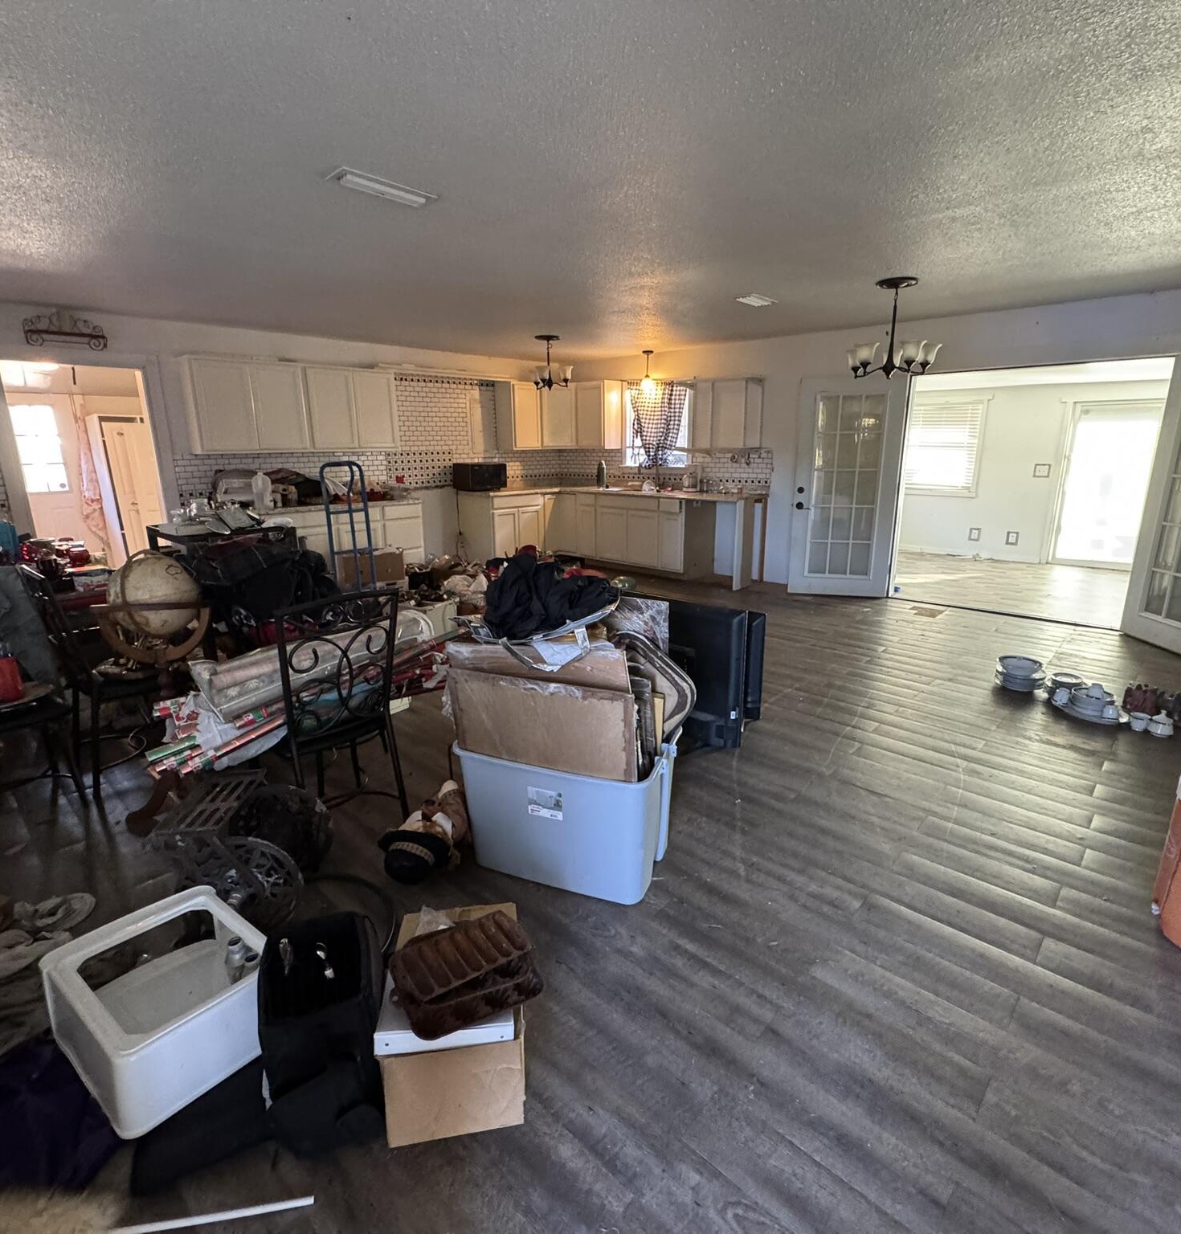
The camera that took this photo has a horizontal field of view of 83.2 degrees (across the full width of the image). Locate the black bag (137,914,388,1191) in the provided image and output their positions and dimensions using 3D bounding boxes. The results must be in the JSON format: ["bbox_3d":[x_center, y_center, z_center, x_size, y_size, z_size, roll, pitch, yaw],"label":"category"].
[{"bbox_3d":[-0.698,0.937,1.499,0.510,0.350,0.340,-3,15,-10],"label":"black bag"}]

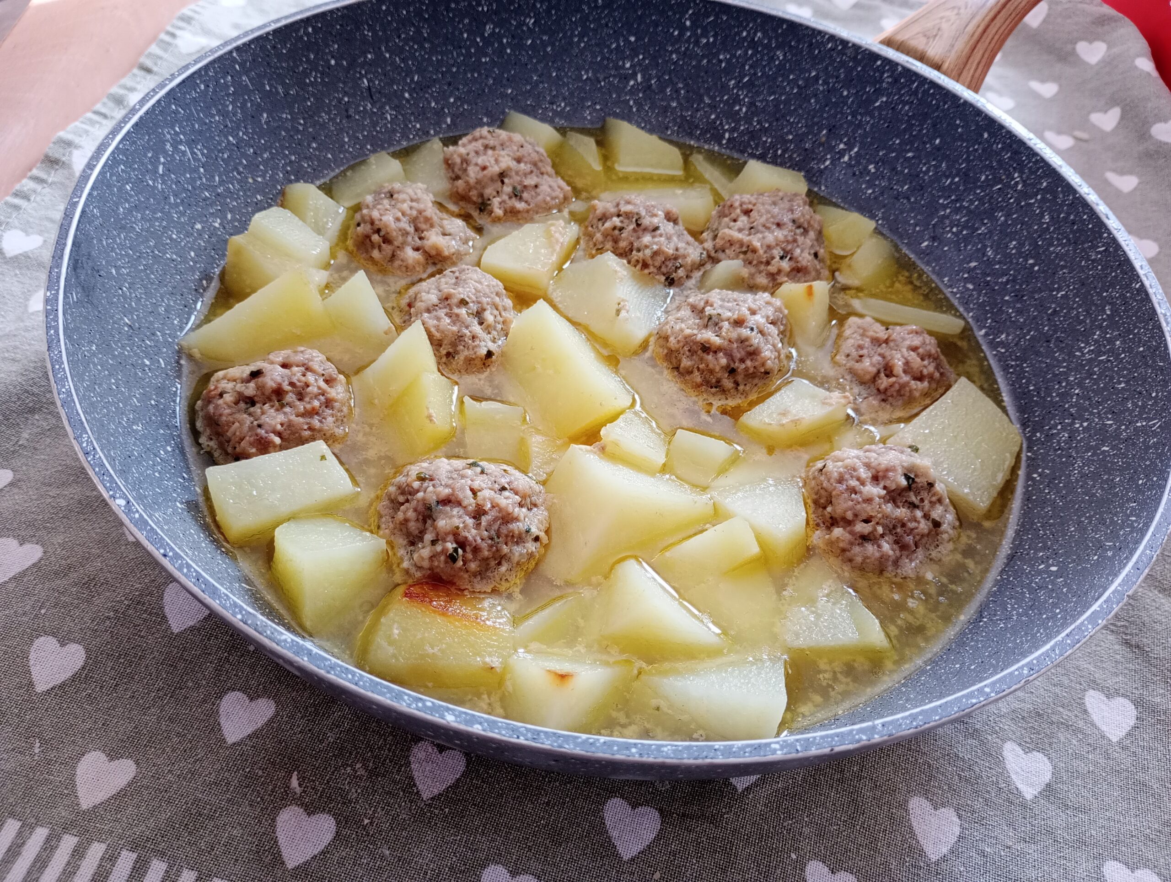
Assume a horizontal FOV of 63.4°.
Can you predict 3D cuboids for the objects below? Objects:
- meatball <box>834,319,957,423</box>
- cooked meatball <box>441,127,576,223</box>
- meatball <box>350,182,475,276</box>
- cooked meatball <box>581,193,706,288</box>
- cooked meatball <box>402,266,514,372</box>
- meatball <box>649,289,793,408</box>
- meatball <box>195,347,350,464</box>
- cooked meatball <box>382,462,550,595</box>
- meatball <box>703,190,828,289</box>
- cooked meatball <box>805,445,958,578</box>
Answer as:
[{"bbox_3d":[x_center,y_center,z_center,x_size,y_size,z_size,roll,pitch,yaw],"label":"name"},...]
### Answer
[{"bbox_3d":[0.099,-0.021,0.303,0.039,0.032,0.040,10,50,0],"label":"meatball"},{"bbox_3d":[-0.028,-0.094,0.346,0.047,0.037,0.046,10,50,0],"label":"cooked meatball"},{"bbox_3d":[-0.059,-0.069,0.322,0.041,0.033,0.041,10,50,0],"label":"meatball"},{"bbox_3d":[0.021,-0.066,0.330,0.043,0.035,0.043,10,50,0],"label":"cooked meatball"},{"bbox_3d":[-0.040,-0.037,0.297,0.040,0.031,0.040,10,50,0],"label":"cooked meatball"},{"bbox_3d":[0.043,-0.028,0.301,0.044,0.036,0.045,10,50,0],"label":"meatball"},{"bbox_3d":[-0.087,-0.007,0.266,0.041,0.033,0.041,10,50,0],"label":"meatball"},{"bbox_3d":[-0.032,0.023,0.248,0.043,0.033,0.040,10,50,0],"label":"cooked meatball"},{"bbox_3d":[0.064,-0.069,0.339,0.045,0.036,0.045,10,50,0],"label":"meatball"},{"bbox_3d":[0.082,0.020,0.266,0.042,0.034,0.042,10,50,0],"label":"cooked meatball"}]

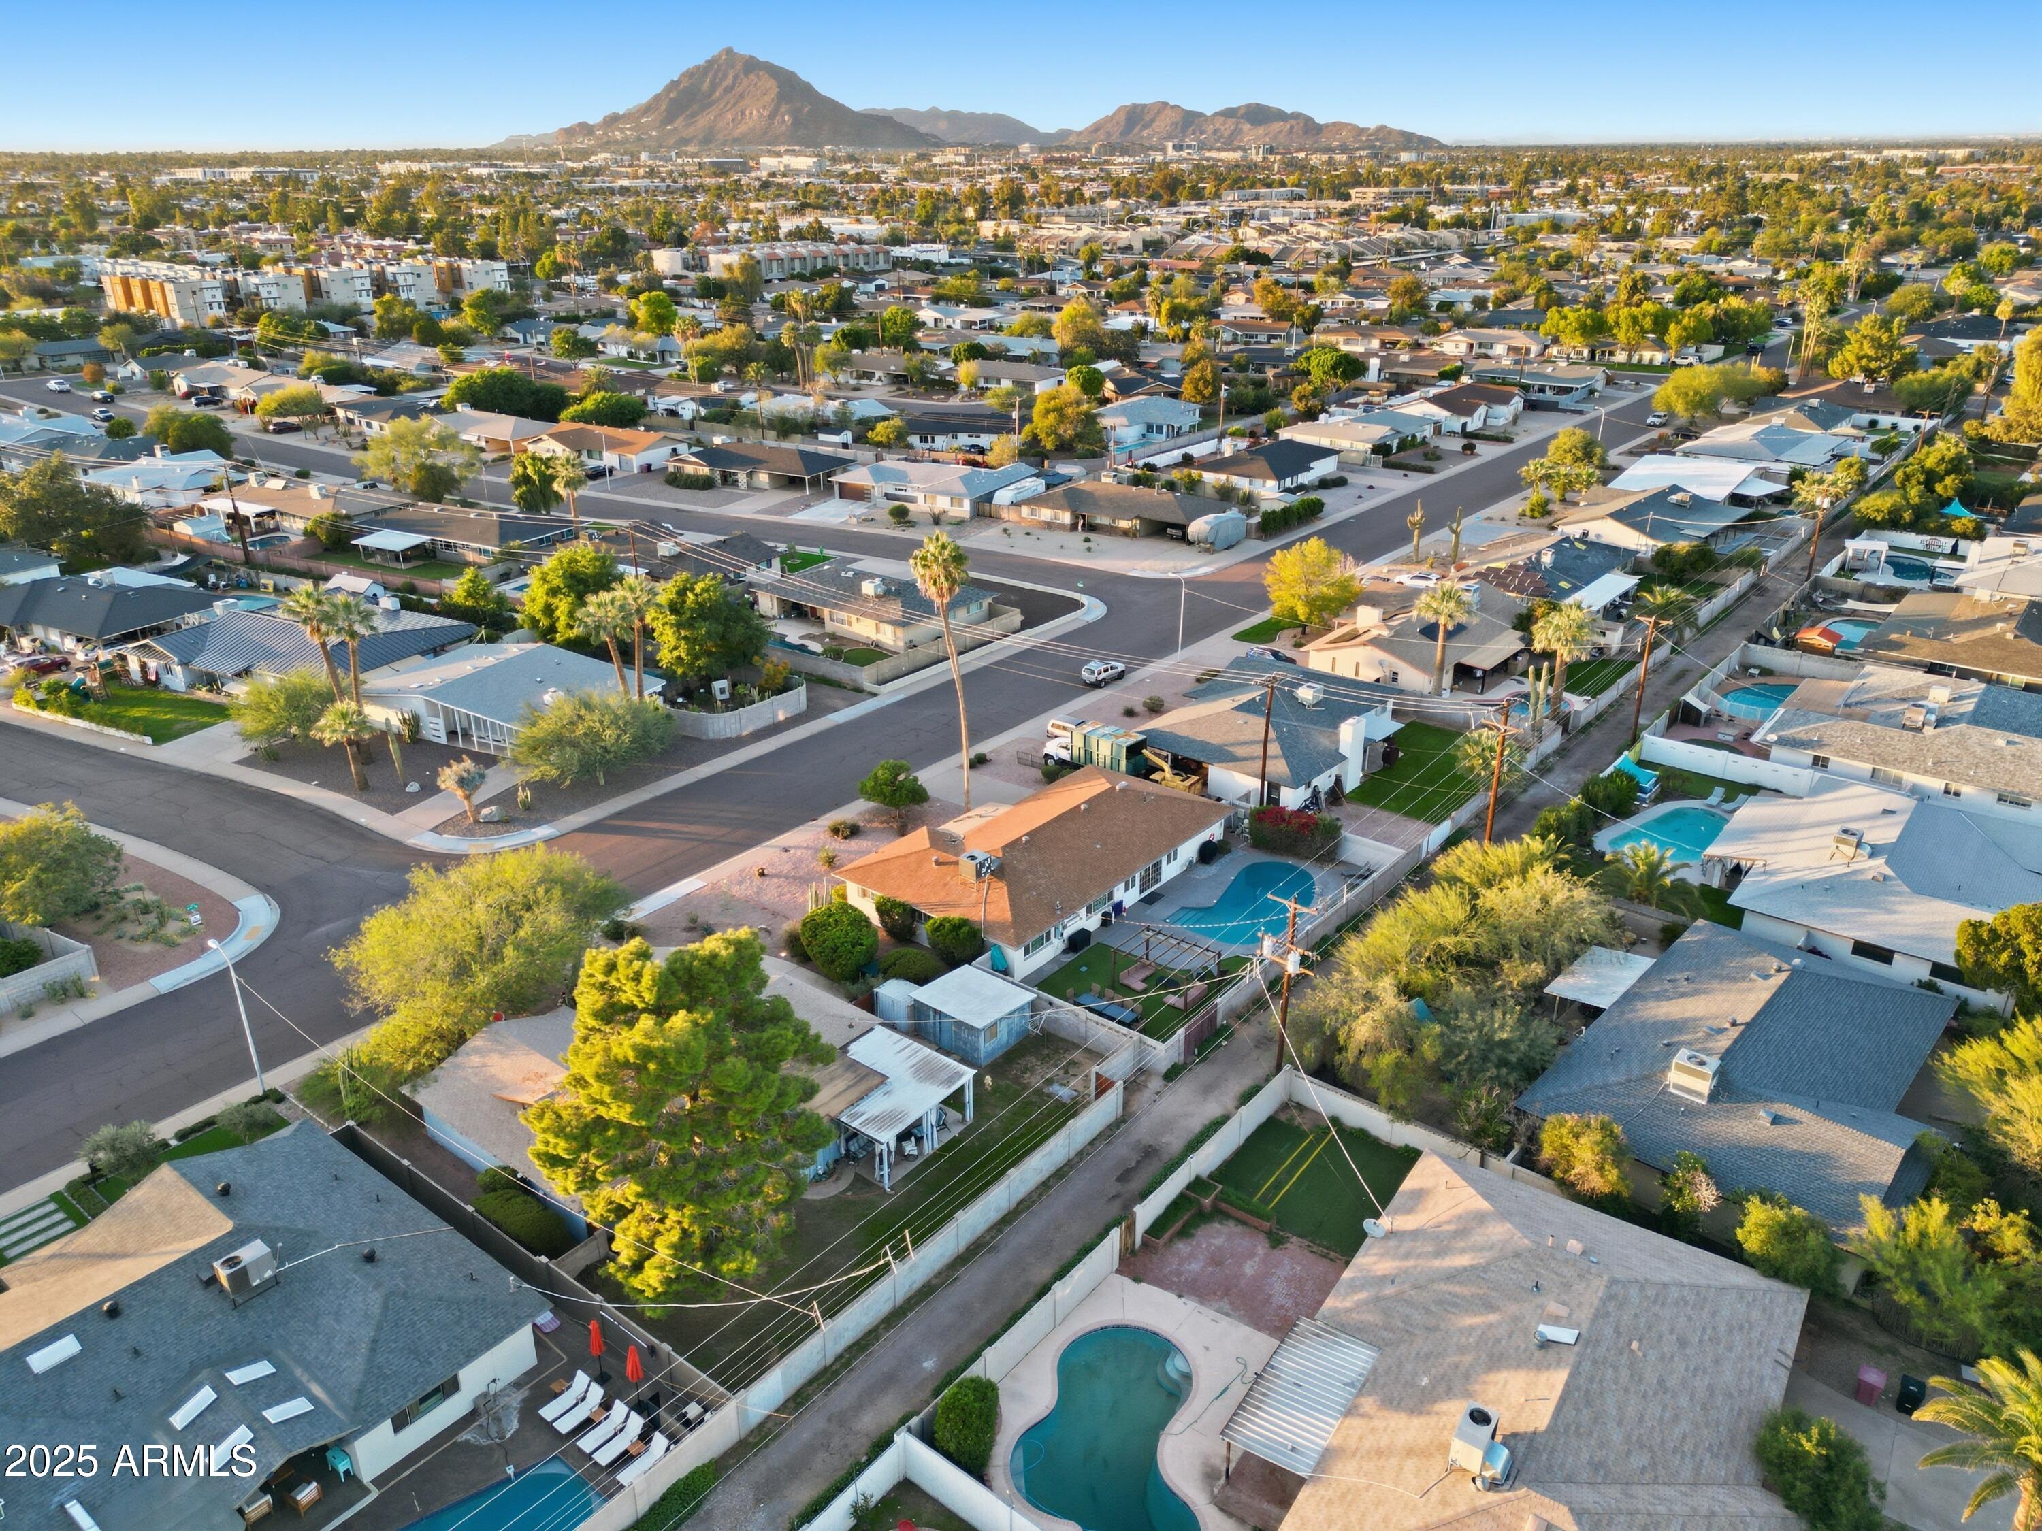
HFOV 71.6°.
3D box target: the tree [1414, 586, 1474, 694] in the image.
[{"bbox_3d":[33.860,-9.946,112.711,4.600,9.300,4.600,17,29,35],"label":"tree"}]

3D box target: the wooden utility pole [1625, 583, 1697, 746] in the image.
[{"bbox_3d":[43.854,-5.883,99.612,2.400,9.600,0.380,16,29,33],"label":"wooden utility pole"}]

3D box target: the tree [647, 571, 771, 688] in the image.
[{"bbox_3d":[-26.396,-11.557,117.264,10.200,9.260,9.800,0,24,0],"label":"tree"}]

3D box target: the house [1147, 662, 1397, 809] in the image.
[{"bbox_3d":[18.175,-3.080,103.312,15.200,4.400,19.600,17,29,34],"label":"house"}]

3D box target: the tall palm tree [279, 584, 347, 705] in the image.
[{"bbox_3d":[-49.636,-6.536,101.227,4.694,13.398,4.694,-12,26,-24],"label":"tall palm tree"}]

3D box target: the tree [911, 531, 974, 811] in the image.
[{"bbox_3d":[-4.720,-5.503,90.904,3.900,19.140,3.900,0,24,0],"label":"tree"}]

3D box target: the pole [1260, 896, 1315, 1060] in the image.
[{"bbox_3d":[12.466,10.322,66.340,3.000,9.630,0.900,18,30,36],"label":"pole"}]

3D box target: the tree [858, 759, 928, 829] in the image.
[{"bbox_3d":[-7.930,2.060,90.357,4.400,4.600,4.400,0,24,0],"label":"tree"}]

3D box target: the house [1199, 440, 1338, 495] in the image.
[{"bbox_3d":[32.396,-39.104,184.319,12.517,4.000,20.624,16,28,32],"label":"house"}]

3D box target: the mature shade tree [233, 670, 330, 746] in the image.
[{"bbox_3d":[-51.309,-3.822,98.549,6.200,5.400,6.200,0,24,0],"label":"mature shade tree"}]

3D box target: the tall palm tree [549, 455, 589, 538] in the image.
[{"bbox_3d":[-45.855,-26.941,145.532,4.100,10.000,4.100,0,24,0],"label":"tall palm tree"}]

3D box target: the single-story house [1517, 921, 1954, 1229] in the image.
[{"bbox_3d":[33.681,13.511,64.731,14.464,4.400,22.179,19,30,38],"label":"single-story house"}]

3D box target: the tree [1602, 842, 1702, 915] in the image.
[{"bbox_3d":[36.923,6.349,82.023,5.900,4.180,5.800,0,24,0],"label":"tree"}]

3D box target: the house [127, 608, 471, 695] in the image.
[{"bbox_3d":[-56.964,-9.364,112.388,21.000,4.500,16.700,13,27,27],"label":"house"}]

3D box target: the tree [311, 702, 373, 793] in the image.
[{"bbox_3d":[-45.331,-1.204,95.849,4.500,6.500,4.500,18,30,35],"label":"tree"}]

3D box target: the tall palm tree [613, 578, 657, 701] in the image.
[{"bbox_3d":[-27.975,-8.029,105.561,3.797,12.334,3.797,-7,25,-15],"label":"tall palm tree"}]

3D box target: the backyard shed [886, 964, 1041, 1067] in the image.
[{"bbox_3d":[-2.398,12.491,70.722,4.700,2.350,3.900,18,30,36],"label":"backyard shed"}]

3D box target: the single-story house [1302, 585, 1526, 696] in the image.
[{"bbox_3d":[35.657,-11.556,122.819,15.621,4.200,24.975,17,29,35],"label":"single-story house"}]

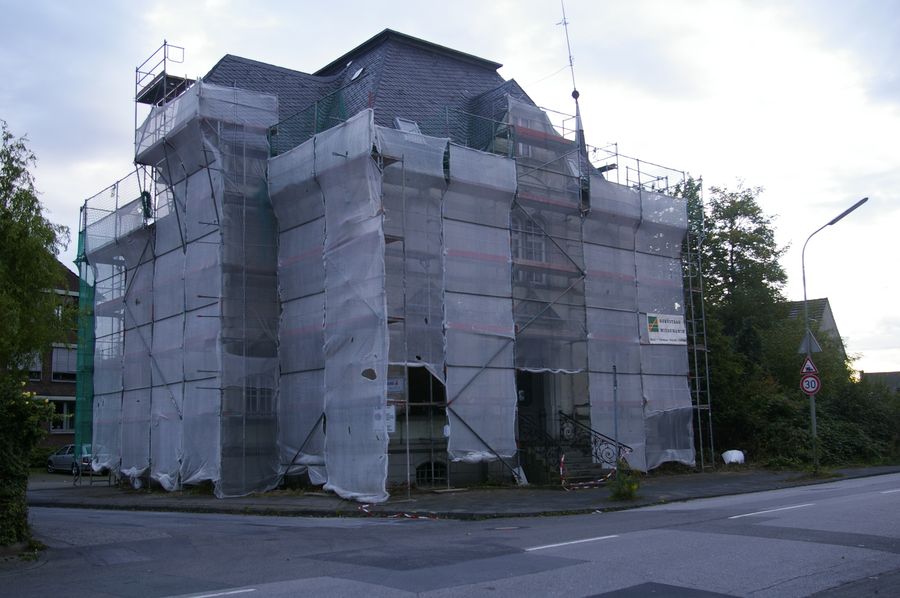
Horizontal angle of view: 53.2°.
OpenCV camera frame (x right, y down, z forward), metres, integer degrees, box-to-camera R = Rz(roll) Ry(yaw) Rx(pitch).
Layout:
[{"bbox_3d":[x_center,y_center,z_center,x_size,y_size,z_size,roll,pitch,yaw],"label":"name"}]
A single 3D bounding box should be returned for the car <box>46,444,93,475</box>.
[{"bbox_3d":[-18.600,8.050,45.200,4.250,1.430,1.760,-9,-12,42],"label":"car"}]

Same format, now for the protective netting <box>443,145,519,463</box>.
[{"bbox_3d":[0.948,0.114,24.611,2.500,8.450,0.420,6,-11,-39],"label":"protective netting"}]

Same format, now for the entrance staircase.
[{"bbox_3d":[3.277,4.182,25.449,2.450,2.100,2.900,6,-11,-39],"label":"entrance staircase"}]

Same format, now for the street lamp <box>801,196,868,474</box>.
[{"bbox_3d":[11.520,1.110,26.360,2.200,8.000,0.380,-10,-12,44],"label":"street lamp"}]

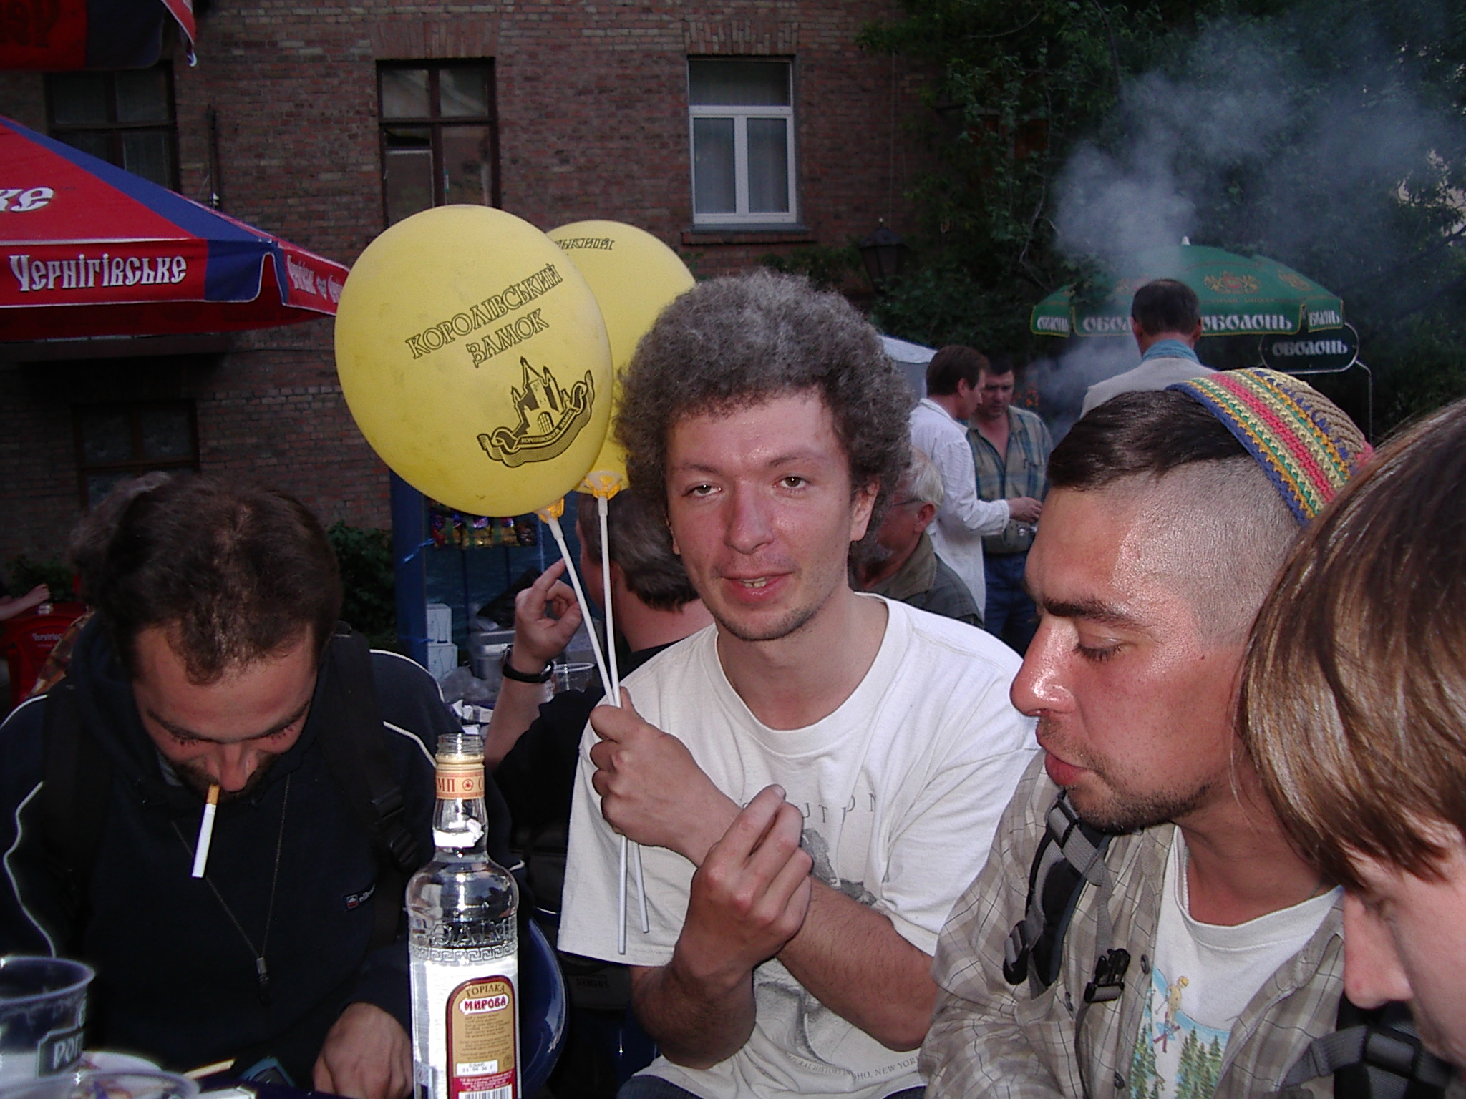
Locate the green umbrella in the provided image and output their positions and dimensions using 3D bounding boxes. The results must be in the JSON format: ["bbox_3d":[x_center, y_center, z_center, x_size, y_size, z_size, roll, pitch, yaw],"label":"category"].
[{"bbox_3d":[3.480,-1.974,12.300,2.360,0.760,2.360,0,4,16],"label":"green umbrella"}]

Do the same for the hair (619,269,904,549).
[{"bbox_3d":[0.024,-0.110,1.260,0.235,0.225,0.240,-5,-3,8],"label":"hair"}]

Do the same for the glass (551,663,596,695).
[{"bbox_3d":[-0.281,0.253,2.850,0.075,0.095,0.075,-2,4,-6],"label":"glass"}]

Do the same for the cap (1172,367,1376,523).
[{"bbox_3d":[0.314,-0.045,0.880,0.078,0.170,0.165,-43,-10,10],"label":"cap"}]

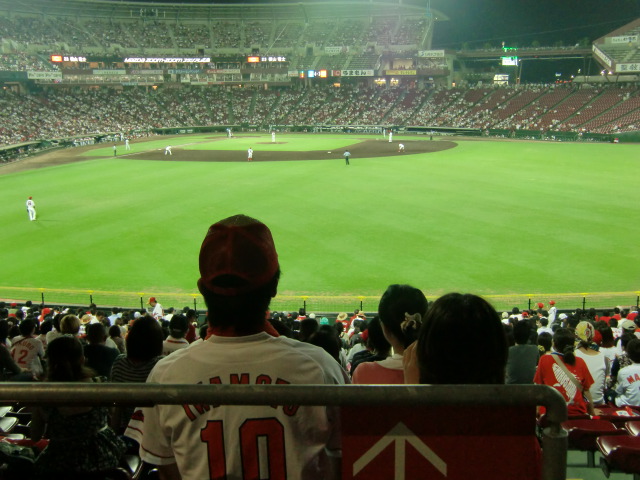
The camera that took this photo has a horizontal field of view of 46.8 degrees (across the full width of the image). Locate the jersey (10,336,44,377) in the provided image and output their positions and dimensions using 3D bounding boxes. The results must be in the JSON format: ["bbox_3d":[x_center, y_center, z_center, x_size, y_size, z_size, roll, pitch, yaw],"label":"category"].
[{"bbox_3d":[-3.298,1.354,8.533,0.470,0.560,0.300,2,12,12],"label":"jersey"}]

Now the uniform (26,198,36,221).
[{"bbox_3d":[-20.787,-2.177,53.300,0.650,1.550,0.450,0,12,3],"label":"uniform"}]

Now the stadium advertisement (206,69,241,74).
[{"bbox_3d":[-22.741,-39.892,175.180,7.600,1.050,0.200,-4,12,-14],"label":"stadium advertisement"}]

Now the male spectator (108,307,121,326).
[{"bbox_3d":[-5.885,2.517,21.544,0.470,1.250,0.680,-1,12,0],"label":"male spectator"}]

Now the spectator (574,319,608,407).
[{"bbox_3d":[2.631,1.357,7.489,0.460,1.200,0.700,-1,12,-3],"label":"spectator"}]

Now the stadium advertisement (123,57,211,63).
[{"bbox_3d":[-35.687,-41.964,171.925,20.801,1.291,0.300,-6,13,-26],"label":"stadium advertisement"}]

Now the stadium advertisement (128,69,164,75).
[{"bbox_3d":[-40.015,-38.790,170.848,7.600,1.050,0.200,-4,12,-14],"label":"stadium advertisement"}]

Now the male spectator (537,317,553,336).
[{"bbox_3d":[4.614,2.191,15.444,0.460,1.250,0.680,-1,12,-3],"label":"male spectator"}]

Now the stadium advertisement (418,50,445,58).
[{"bbox_3d":[25.481,-42.416,169.000,6.200,1.500,0.200,2,12,13],"label":"stadium advertisement"}]

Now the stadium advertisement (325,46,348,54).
[{"bbox_3d":[4.021,-45.357,177.000,5.700,1.750,0.200,-2,12,-5],"label":"stadium advertisement"}]

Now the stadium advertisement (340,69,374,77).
[{"bbox_3d":[8.773,-38.928,173.000,8.100,1.450,0.200,2,12,13],"label":"stadium advertisement"}]

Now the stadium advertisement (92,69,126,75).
[{"bbox_3d":[-47.948,-38.336,168.847,7.600,1.050,0.200,-4,12,-14],"label":"stadium advertisement"}]

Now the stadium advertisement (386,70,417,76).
[{"bbox_3d":[18.736,-38.368,170.000,7.100,1.150,0.200,2,12,13],"label":"stadium advertisement"}]

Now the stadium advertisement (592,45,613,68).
[{"bbox_3d":[56.157,-36.634,147.250,0.200,1.275,11.960,0,29,2],"label":"stadium advertisement"}]

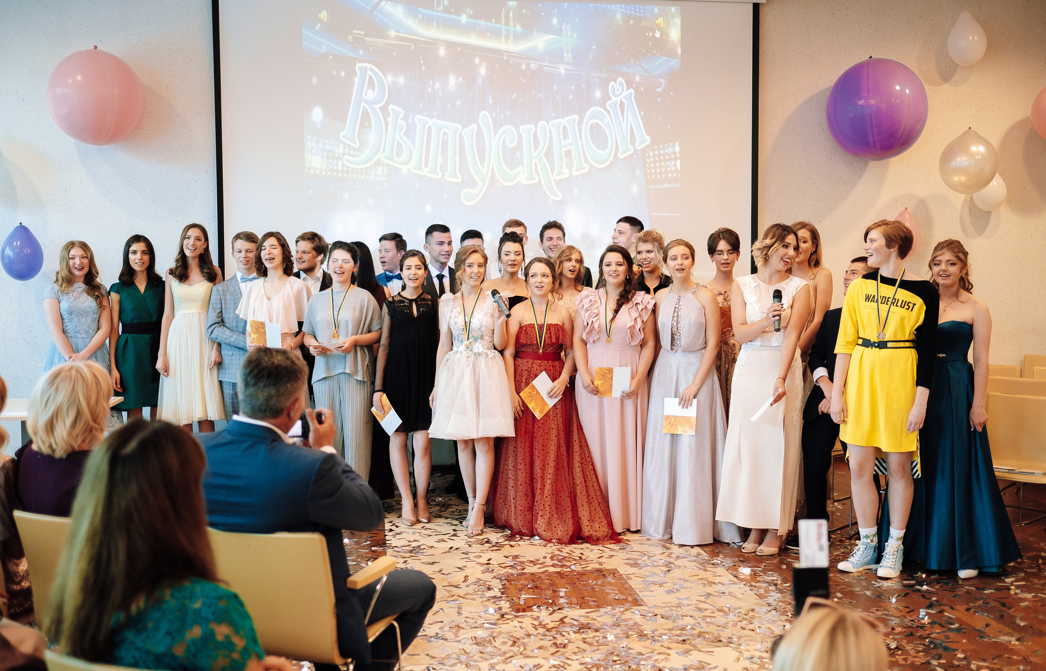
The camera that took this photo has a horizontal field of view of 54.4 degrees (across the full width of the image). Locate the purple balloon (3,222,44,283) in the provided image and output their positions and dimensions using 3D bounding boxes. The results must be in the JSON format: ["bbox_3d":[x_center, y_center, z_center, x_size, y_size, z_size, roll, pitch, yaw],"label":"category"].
[{"bbox_3d":[-3.443,-0.571,7.005,0.290,0.399,0.290,-1,4,-8],"label":"purple balloon"}]

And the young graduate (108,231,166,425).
[{"bbox_3d":[-2.592,0.221,6.860,0.420,1.795,0.300,-2,4,-19],"label":"young graduate"}]

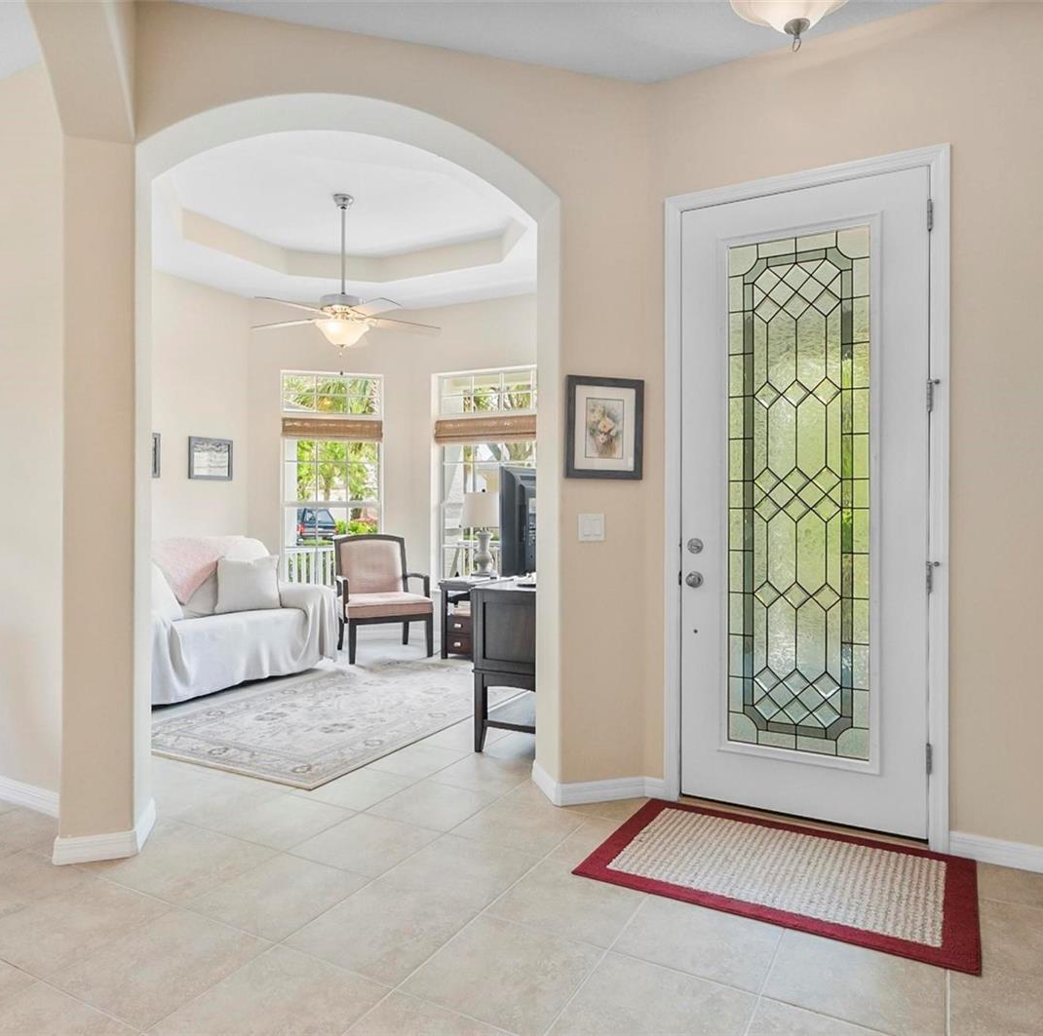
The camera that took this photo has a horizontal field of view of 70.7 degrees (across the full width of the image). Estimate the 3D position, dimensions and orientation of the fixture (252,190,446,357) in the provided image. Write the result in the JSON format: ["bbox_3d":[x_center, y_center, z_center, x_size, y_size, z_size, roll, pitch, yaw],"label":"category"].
[{"bbox_3d":[-1.165,-1.581,4.790,1.280,1.050,1.260,0,1,0],"label":"fixture"}]

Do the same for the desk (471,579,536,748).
[{"bbox_3d":[0.318,0.754,4.091,0.560,0.810,1.300,1,1,28],"label":"desk"}]

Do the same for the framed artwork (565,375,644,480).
[{"bbox_3d":[0.351,-0.371,3.049,0.348,0.422,0.025,0,1,-16],"label":"framed artwork"}]

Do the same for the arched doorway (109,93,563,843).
[{"bbox_3d":[-0.636,-0.201,2.949,1.584,2.760,0.310,0,1,-16],"label":"arched doorway"}]

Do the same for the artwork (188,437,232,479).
[{"bbox_3d":[-2.502,-0.474,5.958,0.030,0.335,0.410,0,1,28],"label":"artwork"}]

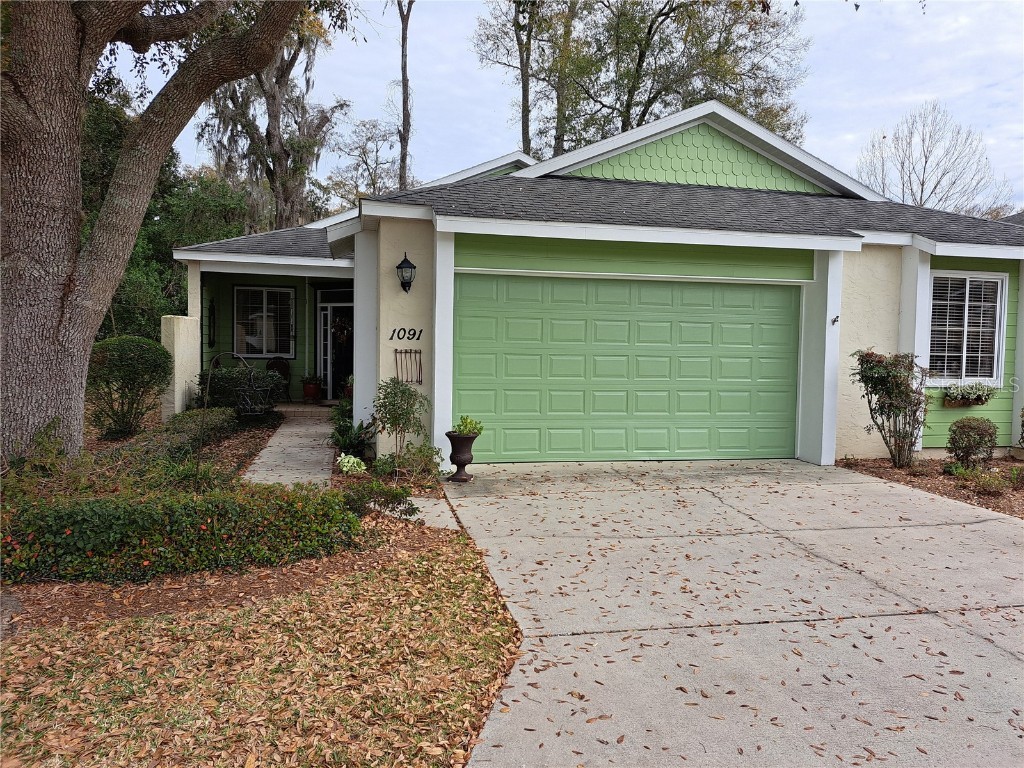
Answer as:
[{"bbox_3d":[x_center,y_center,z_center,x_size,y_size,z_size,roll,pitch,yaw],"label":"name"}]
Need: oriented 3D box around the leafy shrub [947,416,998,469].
[{"bbox_3d":[6.330,0.782,9.743,0.600,0.648,0.560,0,3,-11],"label":"leafy shrub"}]

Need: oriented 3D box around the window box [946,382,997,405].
[{"bbox_3d":[6.235,0.143,9.655,0.660,0.330,0.250,0,2,-11],"label":"window box"}]

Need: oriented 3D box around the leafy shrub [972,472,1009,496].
[{"bbox_3d":[5.192,1.050,7.698,0.350,0.210,0.340,0,2,-11],"label":"leafy shrub"}]

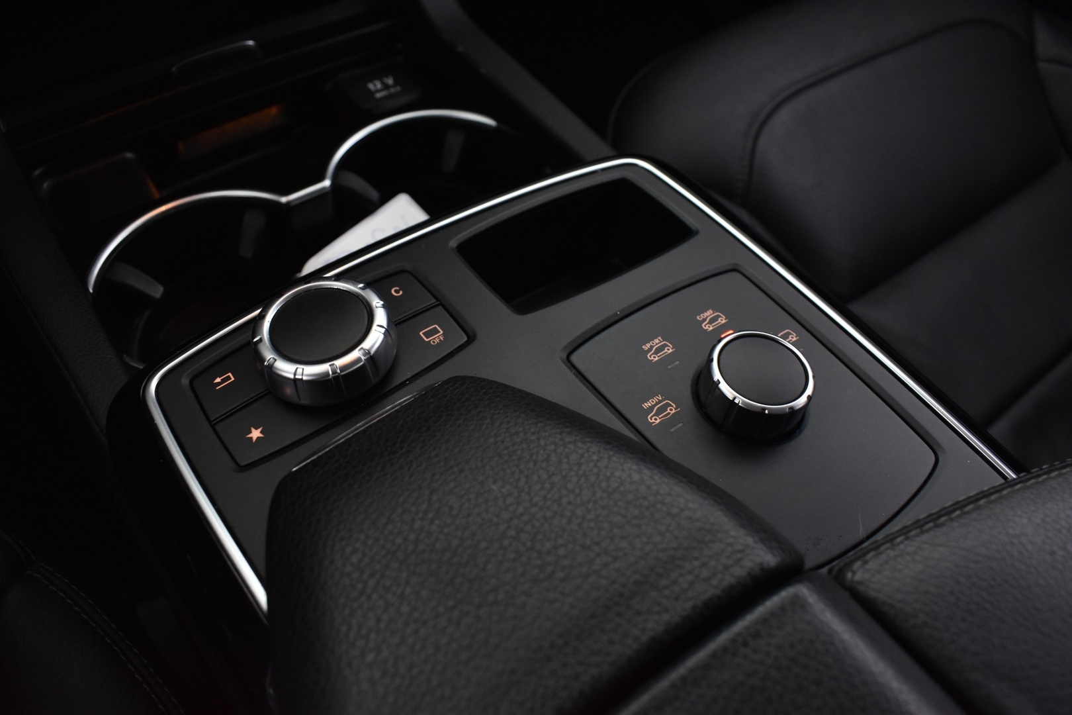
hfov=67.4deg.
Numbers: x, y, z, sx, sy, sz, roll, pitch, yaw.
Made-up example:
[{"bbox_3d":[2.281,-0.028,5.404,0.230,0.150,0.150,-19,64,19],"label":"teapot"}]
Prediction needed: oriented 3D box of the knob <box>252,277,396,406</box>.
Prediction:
[{"bbox_3d":[-0.069,-0.007,0.261,0.046,0.017,0.046,2,51,-3],"label":"knob"}]

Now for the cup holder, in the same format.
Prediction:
[{"bbox_3d":[-0.087,-0.039,0.354,0.195,0.058,0.094,-28,62,-24],"label":"cup holder"}]

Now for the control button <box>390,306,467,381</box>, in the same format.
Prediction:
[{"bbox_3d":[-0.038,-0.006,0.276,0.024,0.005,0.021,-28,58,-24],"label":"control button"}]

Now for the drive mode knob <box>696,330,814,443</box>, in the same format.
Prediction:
[{"bbox_3d":[0.071,0.008,0.260,0.035,0.018,0.035,2,51,-3],"label":"drive mode knob"}]

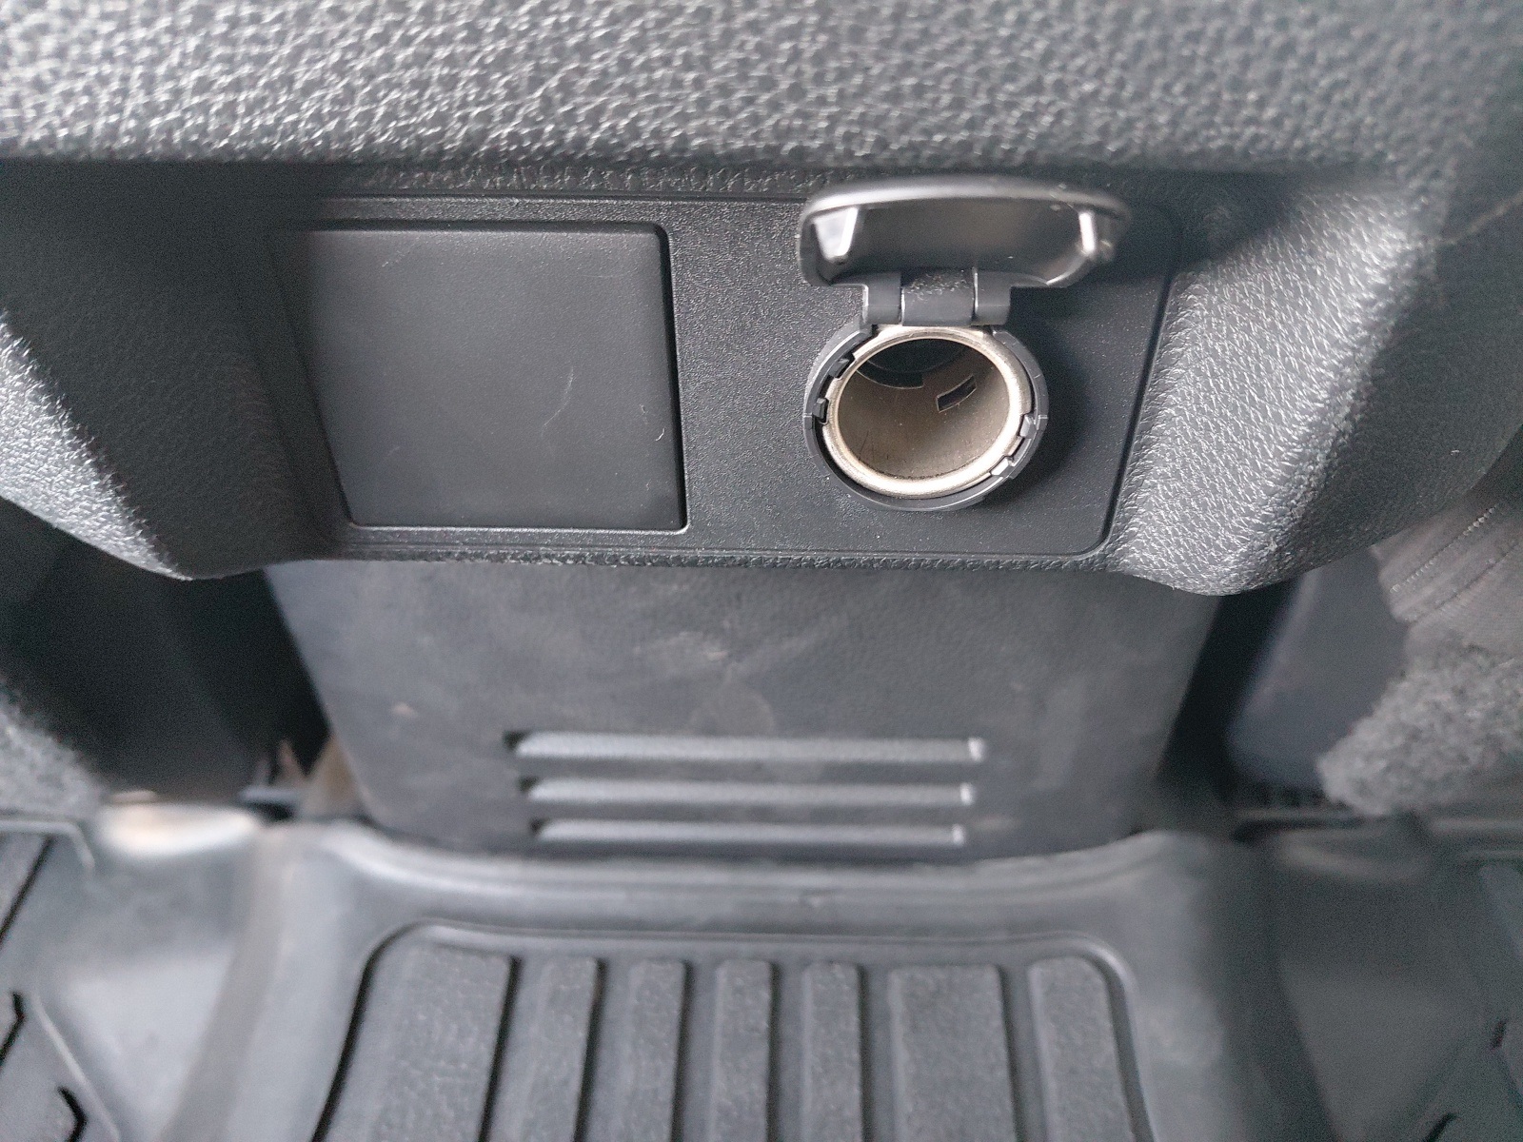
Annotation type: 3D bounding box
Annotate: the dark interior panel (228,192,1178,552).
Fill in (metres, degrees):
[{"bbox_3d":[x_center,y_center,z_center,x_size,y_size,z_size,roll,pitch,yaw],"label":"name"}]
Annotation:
[{"bbox_3d":[-0.007,-0.023,0.139,0.108,0.050,0.010,1,39,1],"label":"dark interior panel"}]

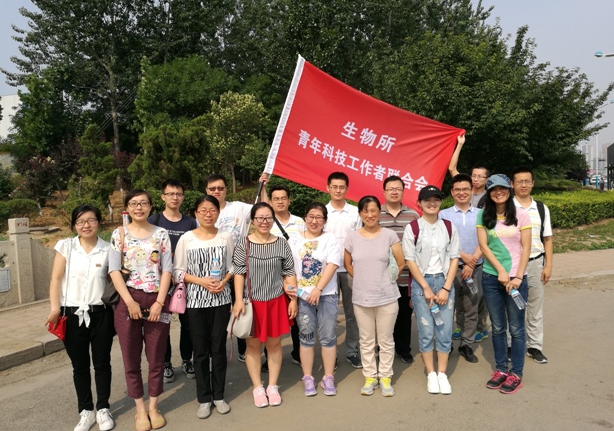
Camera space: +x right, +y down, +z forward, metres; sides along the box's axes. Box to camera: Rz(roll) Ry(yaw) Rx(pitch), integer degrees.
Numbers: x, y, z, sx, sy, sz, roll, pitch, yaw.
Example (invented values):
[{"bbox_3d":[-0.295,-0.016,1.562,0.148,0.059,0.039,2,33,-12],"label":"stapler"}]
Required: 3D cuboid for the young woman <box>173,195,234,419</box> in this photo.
[{"bbox_3d":[-0.778,0.665,3.592,0.460,1.622,0.340,-3,3,-13],"label":"young woman"}]

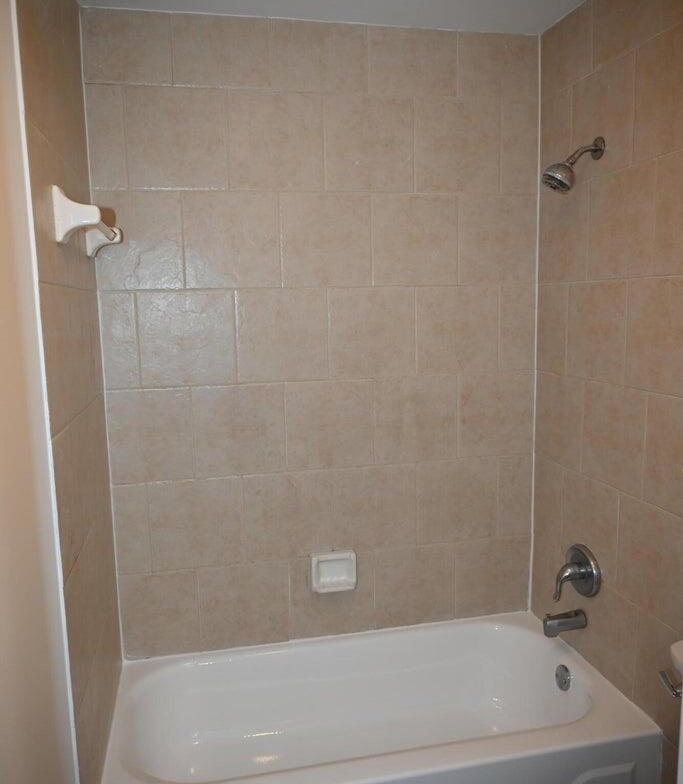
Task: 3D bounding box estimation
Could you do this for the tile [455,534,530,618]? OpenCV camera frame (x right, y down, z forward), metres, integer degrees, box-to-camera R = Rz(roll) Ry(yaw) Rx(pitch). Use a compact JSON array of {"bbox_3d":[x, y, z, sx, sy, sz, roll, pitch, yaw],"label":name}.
[{"bbox_3d":[0.569,0.688,2.544,0.293,0.296,0.012,-3,8,-12],"label":"tile"}]

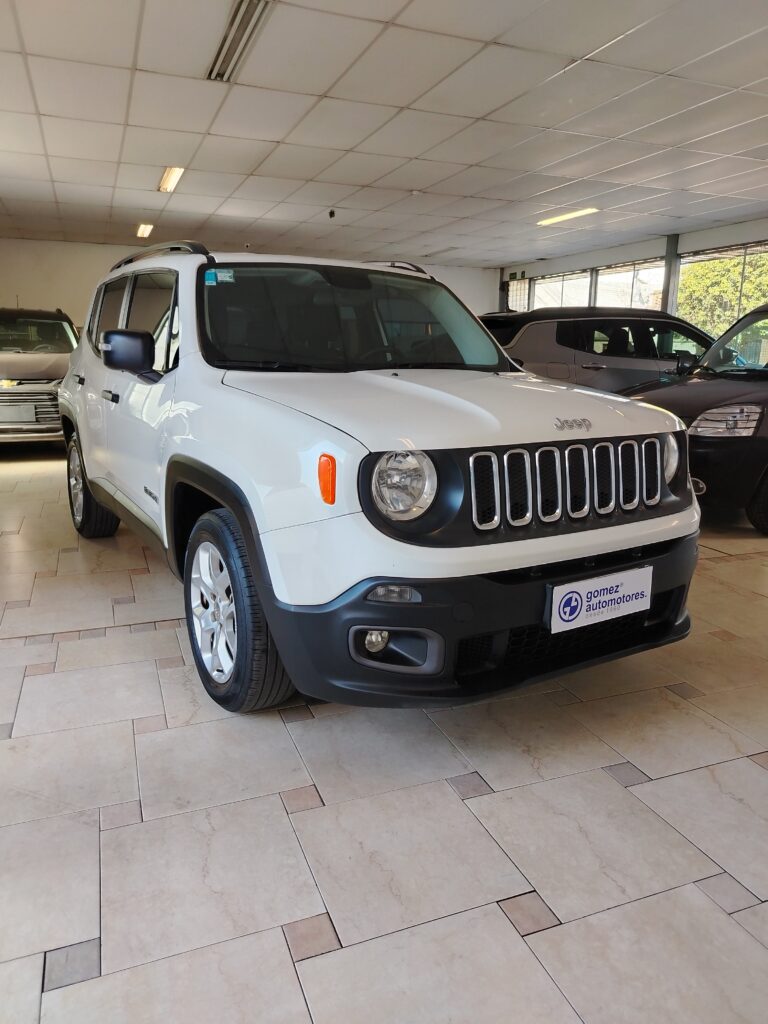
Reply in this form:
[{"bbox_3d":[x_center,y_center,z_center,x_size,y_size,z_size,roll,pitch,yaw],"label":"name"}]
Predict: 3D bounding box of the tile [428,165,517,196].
[{"bbox_3d":[0.898,-3.371,7.233,0.605,0.022,1.206,-5,14,-21],"label":"tile"}]

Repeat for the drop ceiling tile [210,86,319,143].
[{"bbox_3d":[-0.918,-2.934,5.239,0.602,0.025,1.210,-4,14,-21],"label":"drop ceiling tile"}]

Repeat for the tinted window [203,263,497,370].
[{"bbox_3d":[-0.075,-0.795,2.960,1.420,0.620,0.150,-7,-28,-32],"label":"tinted window"}]

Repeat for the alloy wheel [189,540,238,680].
[{"bbox_3d":[-0.489,0.324,2.348,0.170,0.462,0.462,-7,15,-31],"label":"alloy wheel"}]

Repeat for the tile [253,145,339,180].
[{"bbox_3d":[-0.803,-3.227,6.548,0.602,0.025,1.210,-4,14,-21],"label":"tile"}]

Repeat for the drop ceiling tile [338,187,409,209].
[{"bbox_3d":[-0.116,-3.580,8.108,0.605,0.022,1.206,-5,14,-21],"label":"drop ceiling tile"}]

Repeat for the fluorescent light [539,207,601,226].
[{"bbox_3d":[2.330,-3.804,9.104,0.180,0.080,1.210,-4,14,-21],"label":"fluorescent light"}]

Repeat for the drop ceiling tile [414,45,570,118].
[{"bbox_3d":[0.654,-2.776,4.614,0.605,0.020,1.210,-4,14,-21],"label":"drop ceiling tile"}]

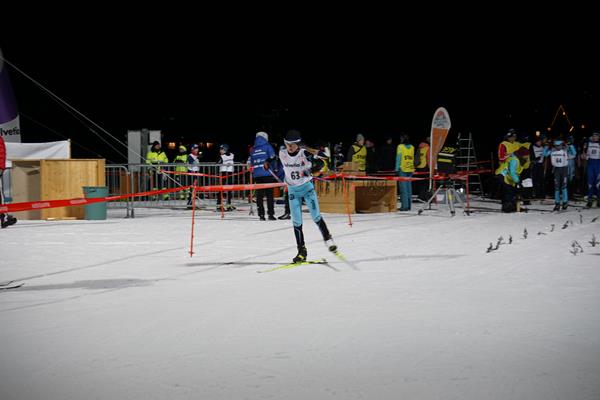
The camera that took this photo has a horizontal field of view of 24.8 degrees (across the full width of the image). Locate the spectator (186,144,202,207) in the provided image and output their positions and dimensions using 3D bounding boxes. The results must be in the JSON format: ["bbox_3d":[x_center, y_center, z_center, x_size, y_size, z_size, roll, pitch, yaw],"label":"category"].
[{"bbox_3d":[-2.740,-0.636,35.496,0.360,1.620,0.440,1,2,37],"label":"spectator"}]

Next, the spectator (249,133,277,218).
[{"bbox_3d":[-0.752,-0.487,27.397,0.560,1.790,0.450,1,2,24],"label":"spectator"}]

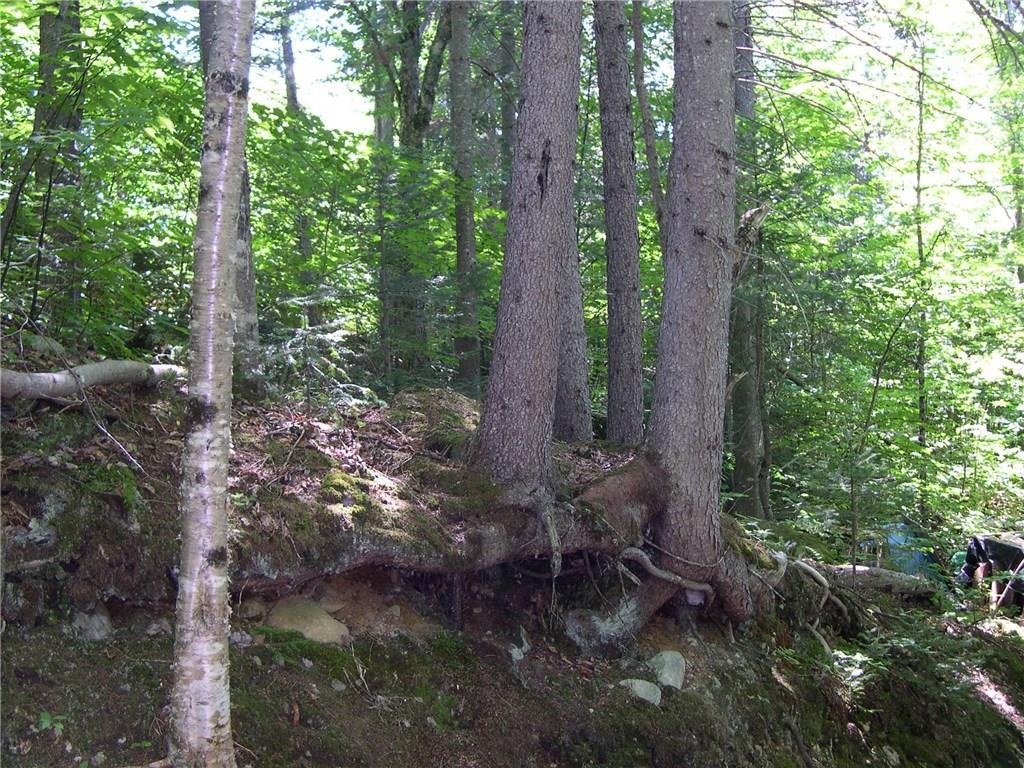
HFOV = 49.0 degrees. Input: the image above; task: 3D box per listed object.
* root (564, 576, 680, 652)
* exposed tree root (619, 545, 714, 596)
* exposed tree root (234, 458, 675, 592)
[{"bbox_3d":[0.531,1.107,5.400,0.540,0.360,0.320,0,0,0],"label":"root"},{"bbox_3d":[0.728,0.884,5.300,0.450,0.230,0.160,0,0,0],"label":"exposed tree root"},{"bbox_3d":[-0.285,0.658,5.300,1.900,0.520,0.550,0,-2,-8],"label":"exposed tree root"}]

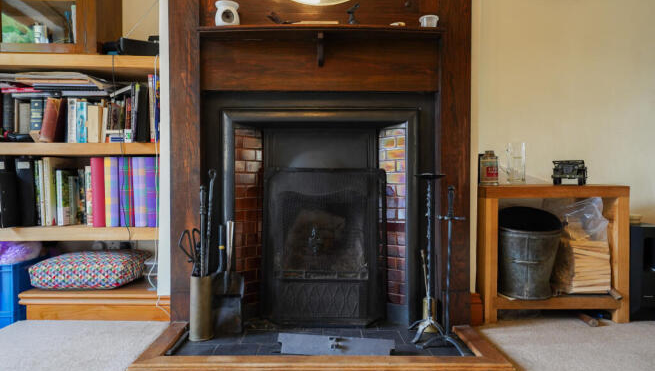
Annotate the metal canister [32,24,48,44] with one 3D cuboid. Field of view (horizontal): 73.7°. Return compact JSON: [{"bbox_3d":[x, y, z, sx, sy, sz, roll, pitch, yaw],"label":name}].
[{"bbox_3d":[-1.367,-0.722,2.080,0.068,0.105,0.068,0,1,0],"label":"metal canister"}]

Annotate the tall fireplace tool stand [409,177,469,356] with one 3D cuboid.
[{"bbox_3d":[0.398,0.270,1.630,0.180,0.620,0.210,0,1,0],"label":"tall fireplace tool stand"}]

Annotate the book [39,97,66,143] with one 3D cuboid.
[{"bbox_3d":[-1.252,-0.297,2.045,0.061,0.205,0.140,11,1,-2],"label":"book"}]

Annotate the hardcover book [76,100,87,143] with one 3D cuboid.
[{"bbox_3d":[-1.118,-0.290,2.050,0.045,0.194,0.135,0,1,-2],"label":"hardcover book"}]

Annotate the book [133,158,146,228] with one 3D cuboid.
[{"bbox_3d":[-0.817,0.029,2.030,0.057,0.302,0.260,-2,1,0],"label":"book"}]

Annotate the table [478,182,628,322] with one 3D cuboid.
[{"bbox_3d":[0.980,0.292,2.050,0.610,0.582,0.390,0,1,0],"label":"table"}]

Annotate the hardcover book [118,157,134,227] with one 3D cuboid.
[{"bbox_3d":[-0.920,0.029,2.120,0.065,0.314,0.260,-1,1,-2],"label":"hardcover book"}]

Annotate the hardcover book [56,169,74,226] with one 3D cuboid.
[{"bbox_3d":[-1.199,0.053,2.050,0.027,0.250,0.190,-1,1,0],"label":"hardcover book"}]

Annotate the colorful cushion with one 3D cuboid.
[{"bbox_3d":[-1.125,0.393,2.130,0.420,0.130,0.400,0,1,0],"label":"colorful cushion"}]

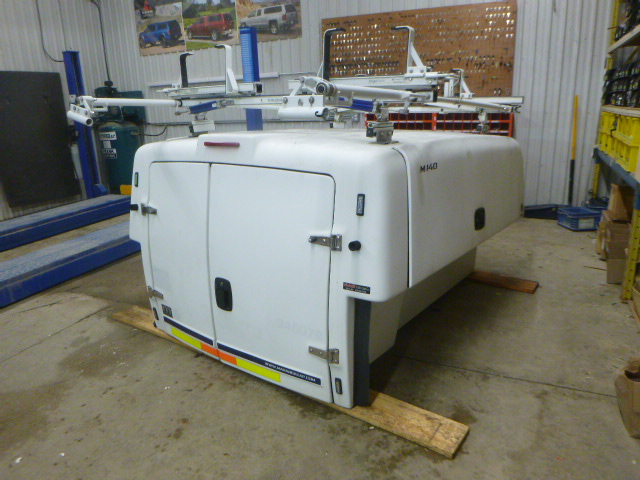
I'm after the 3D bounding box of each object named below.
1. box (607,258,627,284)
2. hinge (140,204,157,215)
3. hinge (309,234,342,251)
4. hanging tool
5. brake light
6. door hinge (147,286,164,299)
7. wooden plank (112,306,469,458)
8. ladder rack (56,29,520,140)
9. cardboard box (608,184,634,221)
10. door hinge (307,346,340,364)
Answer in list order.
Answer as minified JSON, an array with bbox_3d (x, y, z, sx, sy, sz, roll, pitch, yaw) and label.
[{"bbox_3d":[2.386,0.223,3.585,0.250,0.190,0.270,6,16,30],"label":"box"},{"bbox_3d":[-1.016,-0.175,2.731,0.186,0.066,0.022,11,15,42],"label":"hinge"},{"bbox_3d":[0.016,0.008,1.933,0.172,0.067,0.025,7,13,34],"label":"hinge"},{"bbox_3d":[3.464,-1.199,6.341,0.045,1.525,0.045,5,15,26],"label":"hanging tool"},{"bbox_3d":[-0.468,-0.462,2.248,0.266,0.027,0.028,9,17,38],"label":"brake light"},{"bbox_3d":[-1.005,0.336,2.810,0.194,0.071,0.022,11,16,43],"label":"door hinge"},{"bbox_3d":[-0.416,0.652,2.543,2.441,0.030,0.203,9,17,37],"label":"wooden plank"},{"bbox_3d":[-0.013,-0.856,2.774,1.894,0.486,2.214,9,17,38],"label":"ladder rack"},{"bbox_3d":[2.429,-0.296,3.583,0.270,0.250,0.280,5,15,26],"label":"cardboard box"},{"bbox_3d":[0.014,0.498,2.018,0.167,0.066,0.022,7,13,32],"label":"door hinge"}]

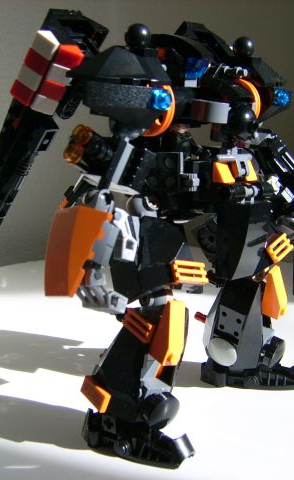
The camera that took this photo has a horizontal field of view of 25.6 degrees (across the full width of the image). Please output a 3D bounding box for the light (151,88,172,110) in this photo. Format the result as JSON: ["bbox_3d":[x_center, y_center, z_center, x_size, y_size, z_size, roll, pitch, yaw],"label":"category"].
[{"bbox_3d":[0.005,-0.054,0.251,0.008,0.008,0.005,-8,12,-34],"label":"light"}]

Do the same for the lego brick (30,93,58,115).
[{"bbox_3d":[-0.043,-0.057,0.270,0.008,0.007,0.008,-12,-31,-42],"label":"lego brick"}]

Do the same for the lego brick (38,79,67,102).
[{"bbox_3d":[-0.039,-0.062,0.265,0.008,0.007,0.008,-12,-31,-42],"label":"lego brick"}]

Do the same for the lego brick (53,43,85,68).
[{"bbox_3d":[-0.032,-0.072,0.255,0.008,0.007,0.008,-12,-31,-42],"label":"lego brick"}]

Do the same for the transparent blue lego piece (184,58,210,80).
[{"bbox_3d":[0.021,-0.073,0.275,0.009,0.008,0.008,-4,6,-45],"label":"transparent blue lego piece"}]

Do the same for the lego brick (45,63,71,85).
[{"bbox_3d":[-0.035,-0.067,0.260,0.008,0.007,0.008,-12,-31,-42],"label":"lego brick"}]

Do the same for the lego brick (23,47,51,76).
[{"bbox_3d":[-0.044,-0.071,0.258,0.007,0.008,0.008,-12,-31,-42],"label":"lego brick"}]

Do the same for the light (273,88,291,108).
[{"bbox_3d":[0.060,-0.064,0.289,0.008,0.008,0.005,-7,12,-31],"label":"light"}]

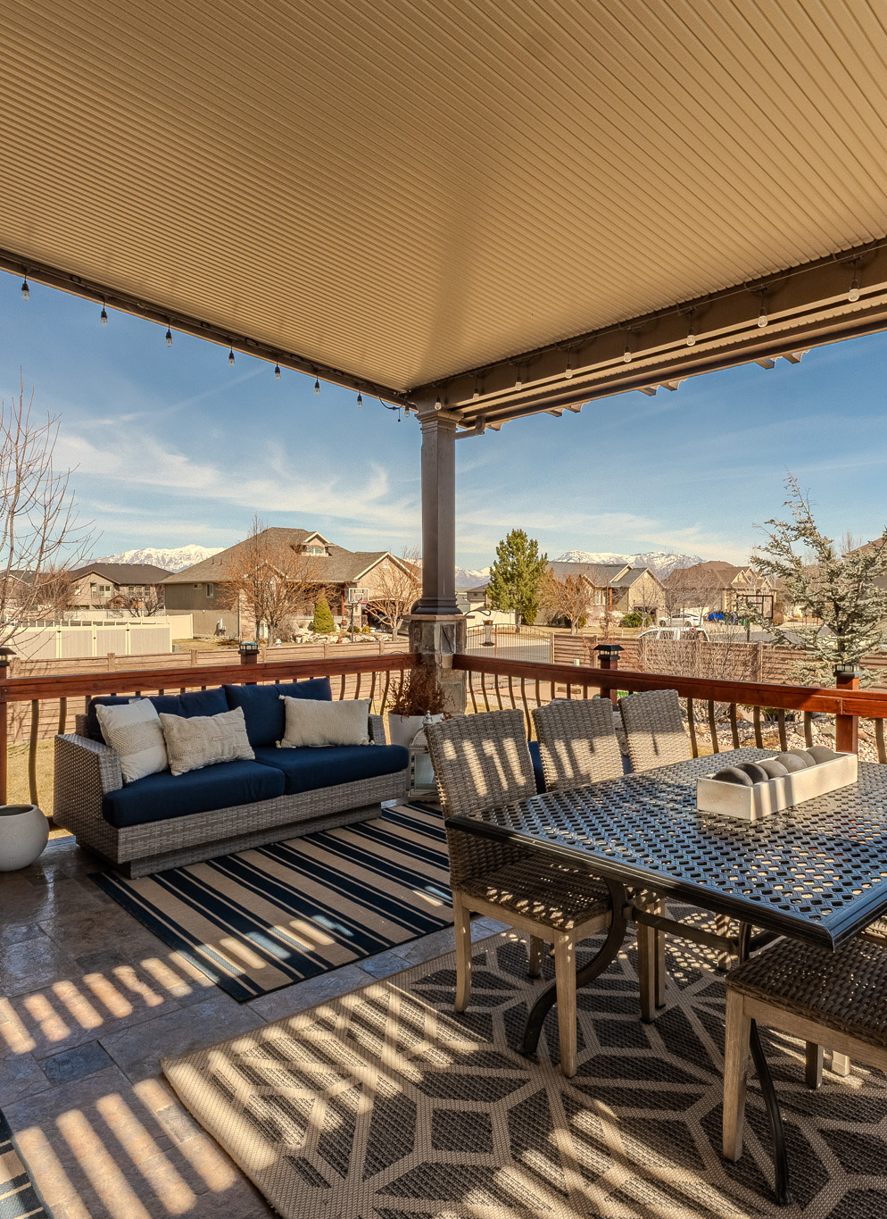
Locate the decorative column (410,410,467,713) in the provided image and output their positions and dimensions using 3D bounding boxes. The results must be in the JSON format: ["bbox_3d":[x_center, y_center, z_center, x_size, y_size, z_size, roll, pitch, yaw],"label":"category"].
[{"bbox_3d":[-0.036,-0.162,6.400,0.420,2.950,0.420,-1,1,-42],"label":"decorative column"}]

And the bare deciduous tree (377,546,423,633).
[{"bbox_3d":[-2.956,-0.644,48.500,3.700,5.250,3.700,0,1,-3],"label":"bare deciduous tree"}]

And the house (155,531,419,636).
[{"bbox_3d":[-10.800,-2.005,55.000,16.000,7.600,13.000,-1,1,-42],"label":"house"}]

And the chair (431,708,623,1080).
[{"bbox_3d":[0.331,0.893,2.622,0.490,0.975,0.645,-1,2,-44],"label":"chair"}]

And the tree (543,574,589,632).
[{"bbox_3d":[9.024,-0.379,55.000,3.700,4.450,3.700,0,1,9],"label":"tree"}]

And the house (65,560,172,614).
[{"bbox_3d":[-39.419,-1.809,92.000,14.500,7.400,11.500,-1,1,-42],"label":"house"}]

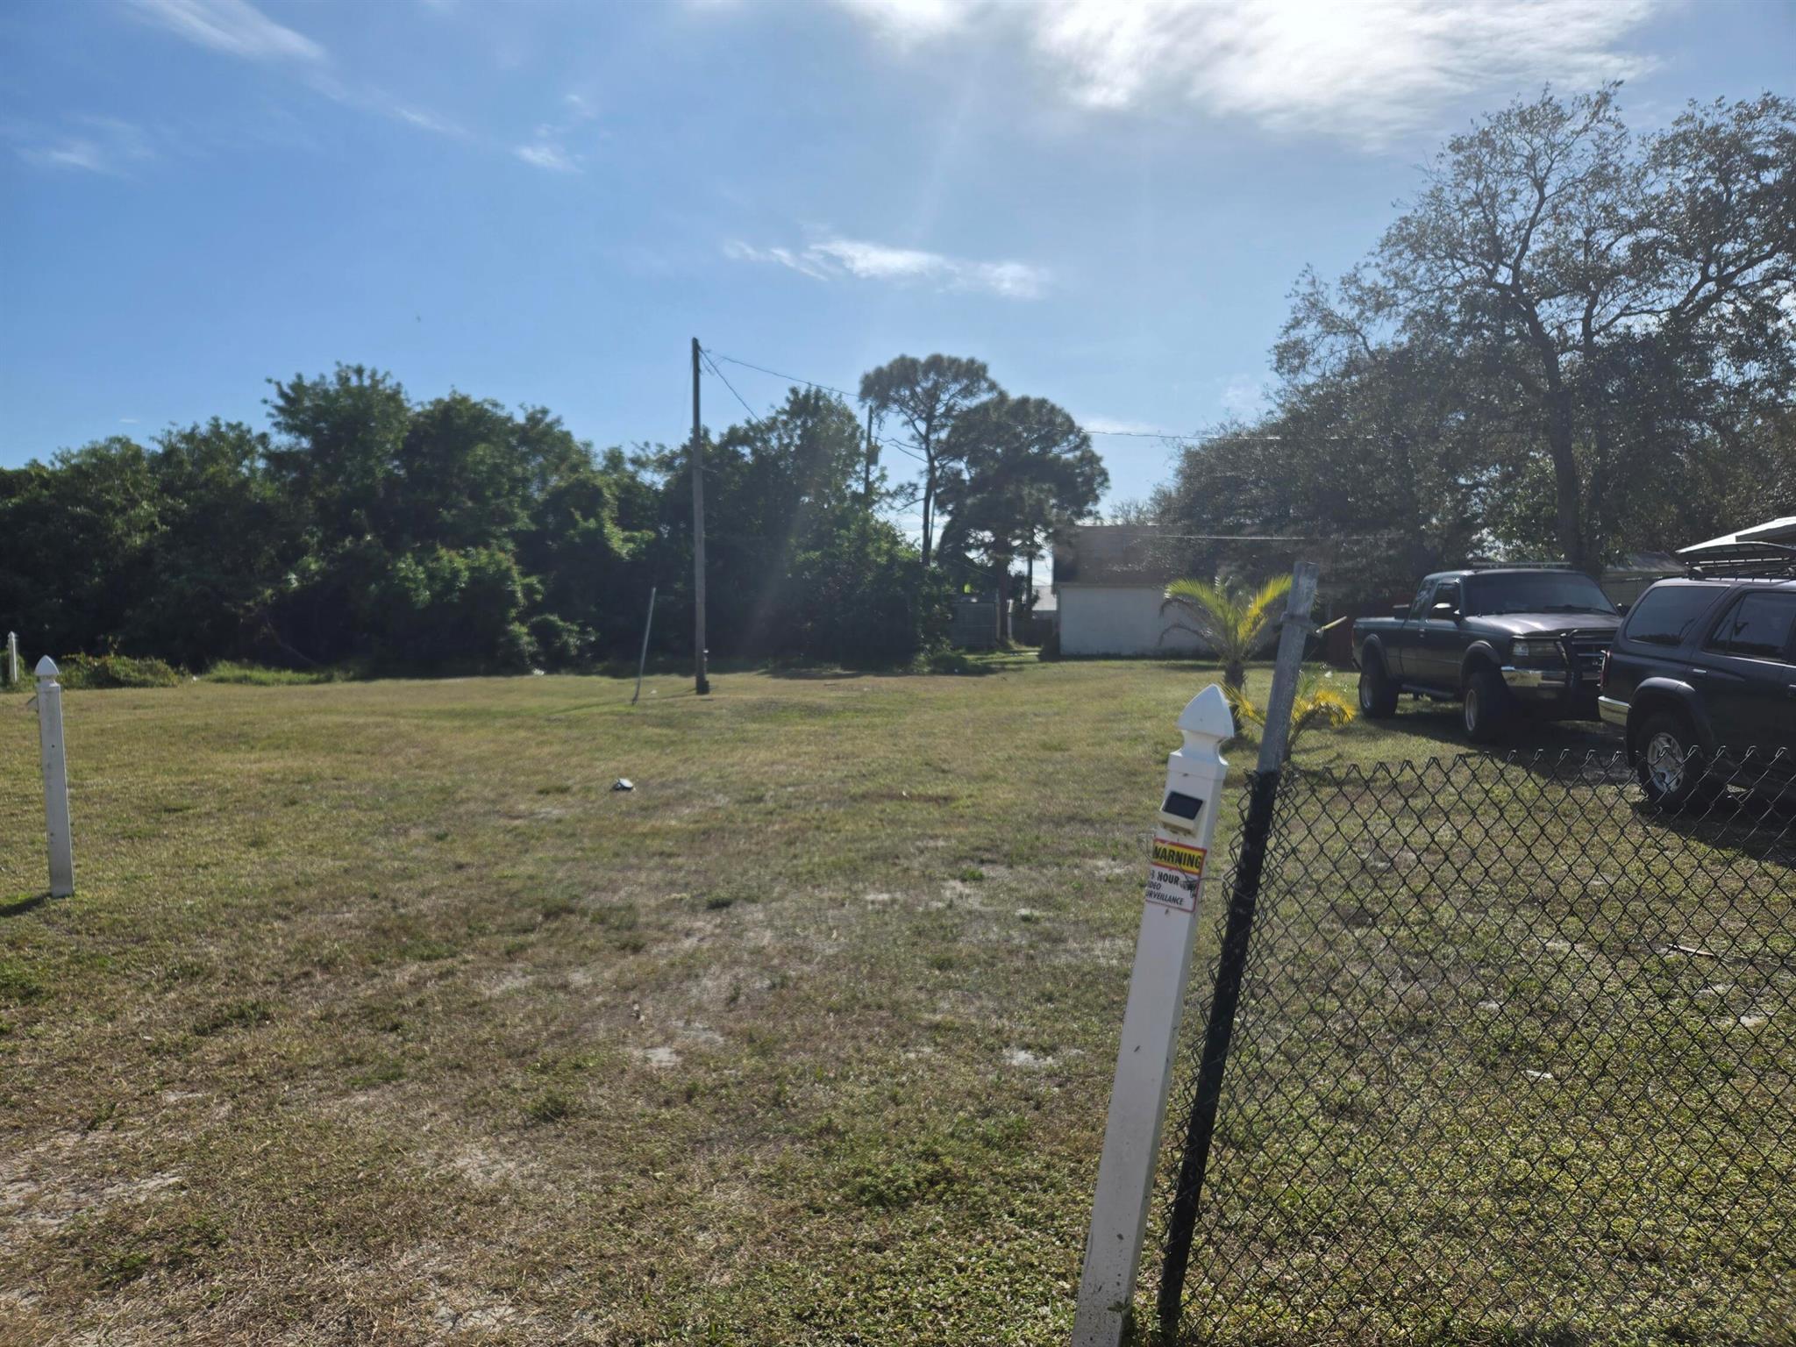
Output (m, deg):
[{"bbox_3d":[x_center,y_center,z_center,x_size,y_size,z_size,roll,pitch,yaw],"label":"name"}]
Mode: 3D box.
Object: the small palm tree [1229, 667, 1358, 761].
[{"bbox_3d":[3.653,0.392,11.075,1.220,0.848,1.150,0,3,0],"label":"small palm tree"}]

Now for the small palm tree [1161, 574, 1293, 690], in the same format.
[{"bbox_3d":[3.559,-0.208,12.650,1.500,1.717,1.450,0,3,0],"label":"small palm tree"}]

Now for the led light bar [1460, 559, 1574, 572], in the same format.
[{"bbox_3d":[6.928,-1.212,13.300,1.200,0.085,0.085,0,3,3],"label":"led light bar"}]

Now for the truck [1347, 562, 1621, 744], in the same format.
[{"bbox_3d":[6.839,-0.251,13.719,1.870,1.800,5.200,0,3,4],"label":"truck"}]

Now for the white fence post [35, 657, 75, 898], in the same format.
[{"bbox_3d":[-4.702,0.579,6.650,0.105,1.345,0.105,-5,4,-40],"label":"white fence post"}]

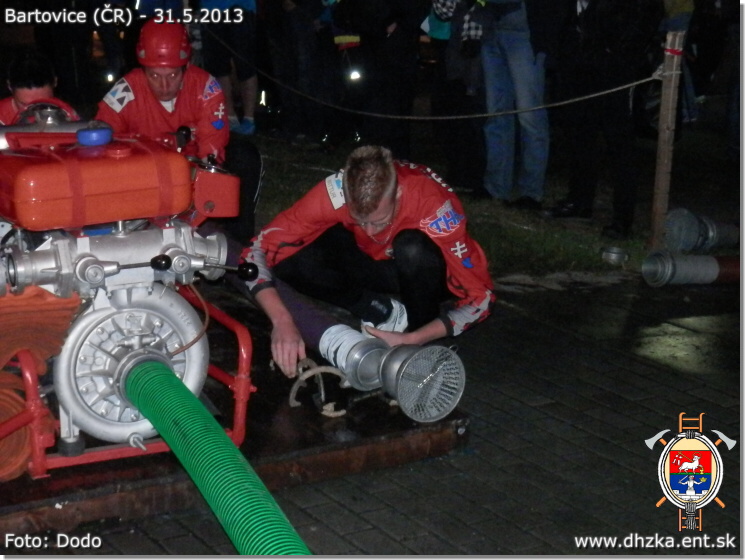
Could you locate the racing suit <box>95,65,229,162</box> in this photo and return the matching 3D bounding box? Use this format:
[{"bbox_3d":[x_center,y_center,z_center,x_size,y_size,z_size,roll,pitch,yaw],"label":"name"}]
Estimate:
[{"bbox_3d":[-0.805,-0.596,6.030,0.520,0.460,0.440,-1,14,-10],"label":"racing suit"}]

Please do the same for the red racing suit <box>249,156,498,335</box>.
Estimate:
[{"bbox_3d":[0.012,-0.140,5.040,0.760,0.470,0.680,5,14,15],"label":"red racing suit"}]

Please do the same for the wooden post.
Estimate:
[{"bbox_3d":[1.275,-0.610,6.850,0.065,0.960,0.060,10,15,29],"label":"wooden post"}]

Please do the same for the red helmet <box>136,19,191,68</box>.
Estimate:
[{"bbox_3d":[-0.791,-0.895,5.950,0.210,0.180,0.265,0,26,-8],"label":"red helmet"}]

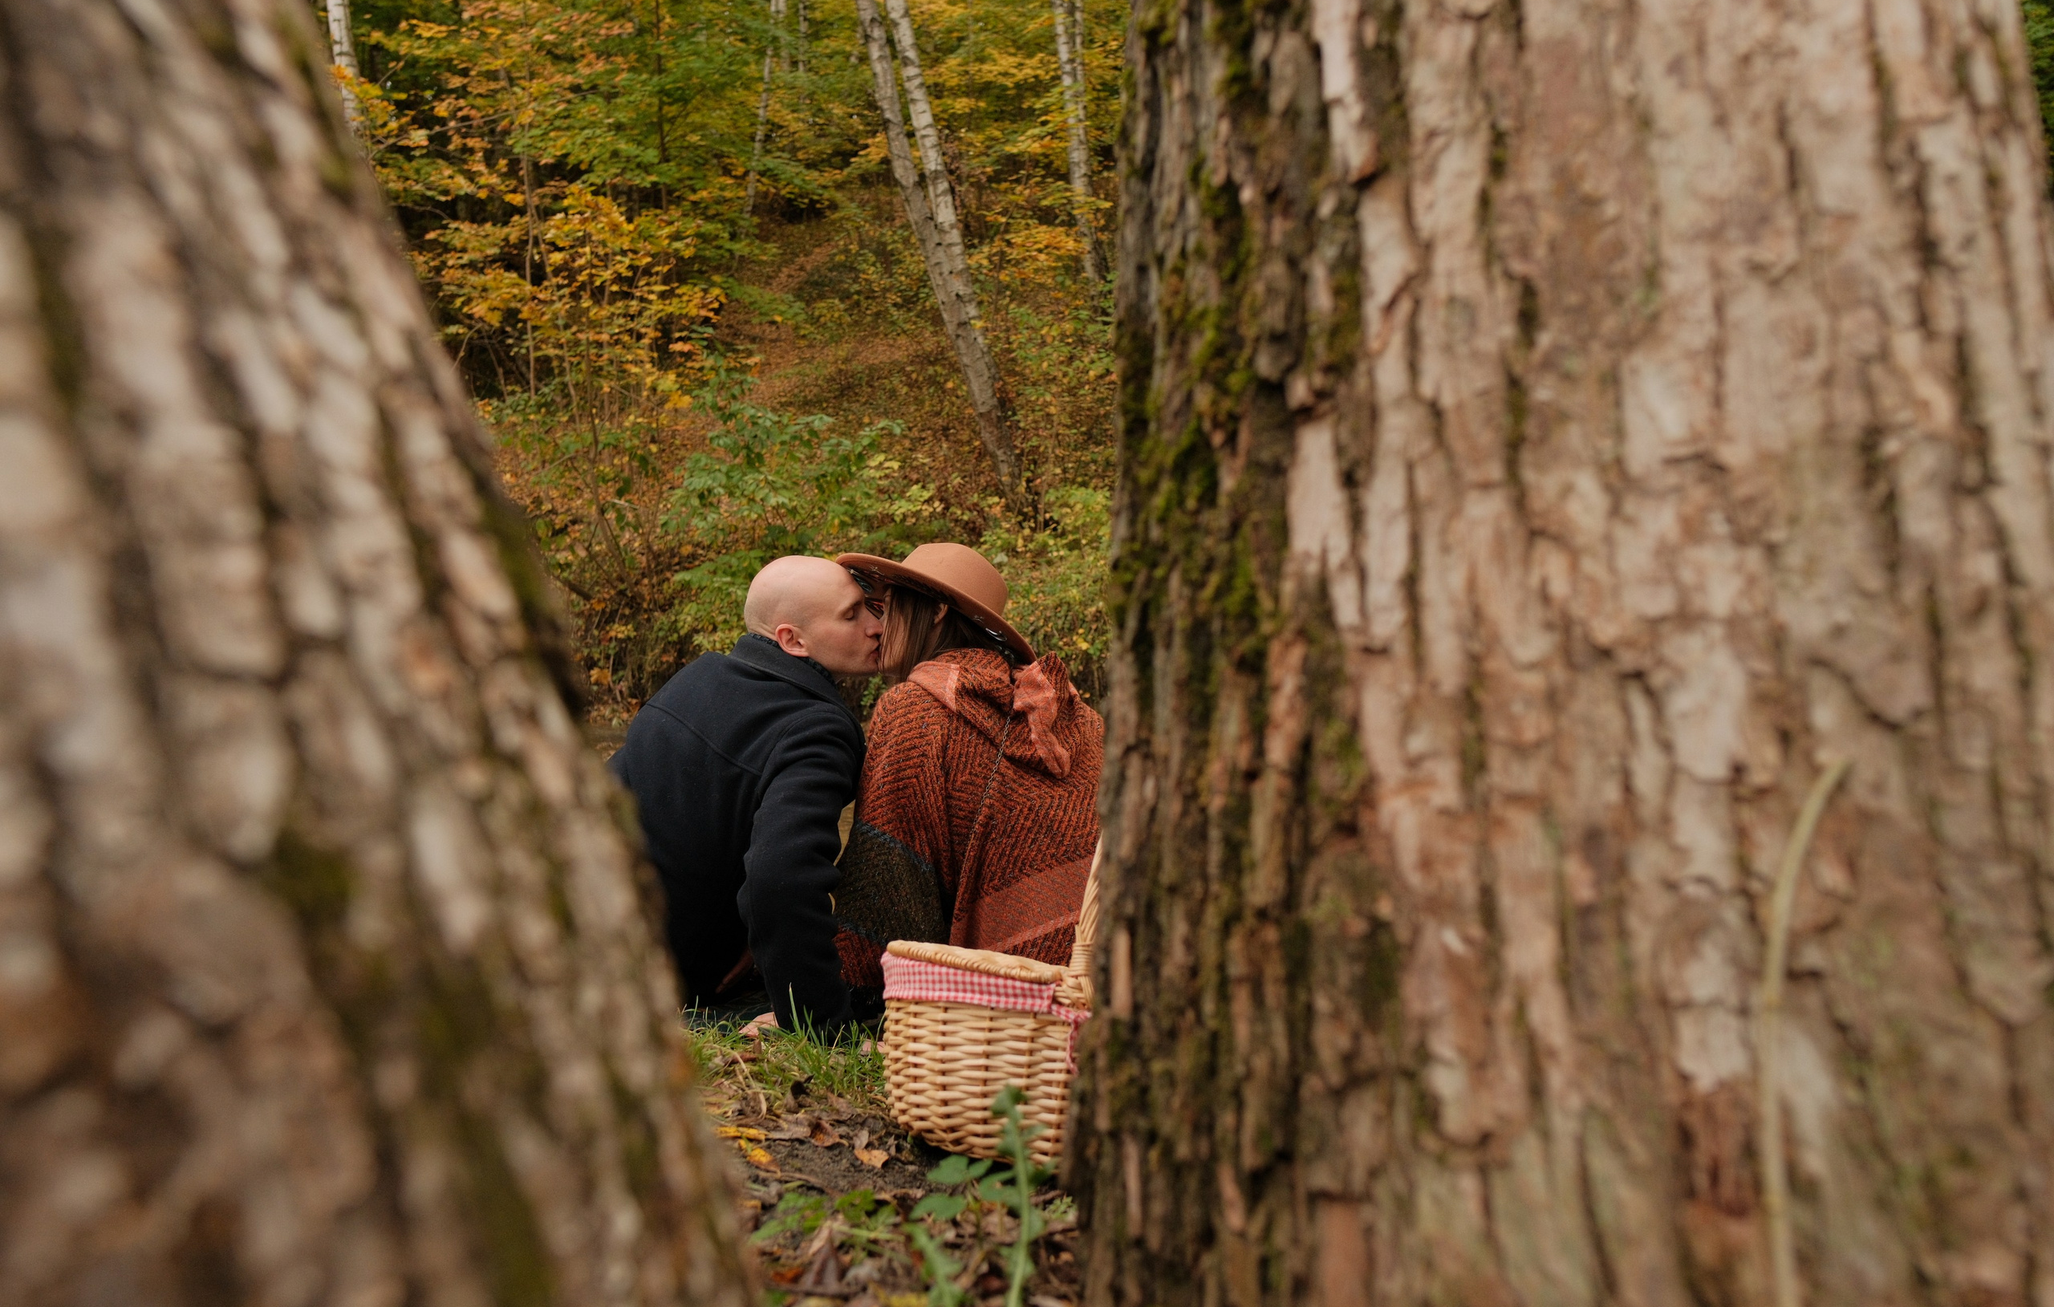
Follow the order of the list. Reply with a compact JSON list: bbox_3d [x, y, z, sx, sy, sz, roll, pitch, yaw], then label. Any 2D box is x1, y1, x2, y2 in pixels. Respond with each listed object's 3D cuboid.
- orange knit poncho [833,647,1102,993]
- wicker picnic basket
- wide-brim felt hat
[{"bbox_3d":[-0.060,0.300,2.360,0.520,0.610,0.400,0,1,-12],"label":"orange knit poncho"},{"bbox_3d":[0.070,0.410,1.810,0.470,0.410,0.300,0,1,12],"label":"wicker picnic basket"},{"bbox_3d":[-0.136,-0.117,2.350,0.380,0.125,0.360,27,-4,2],"label":"wide-brim felt hat"}]

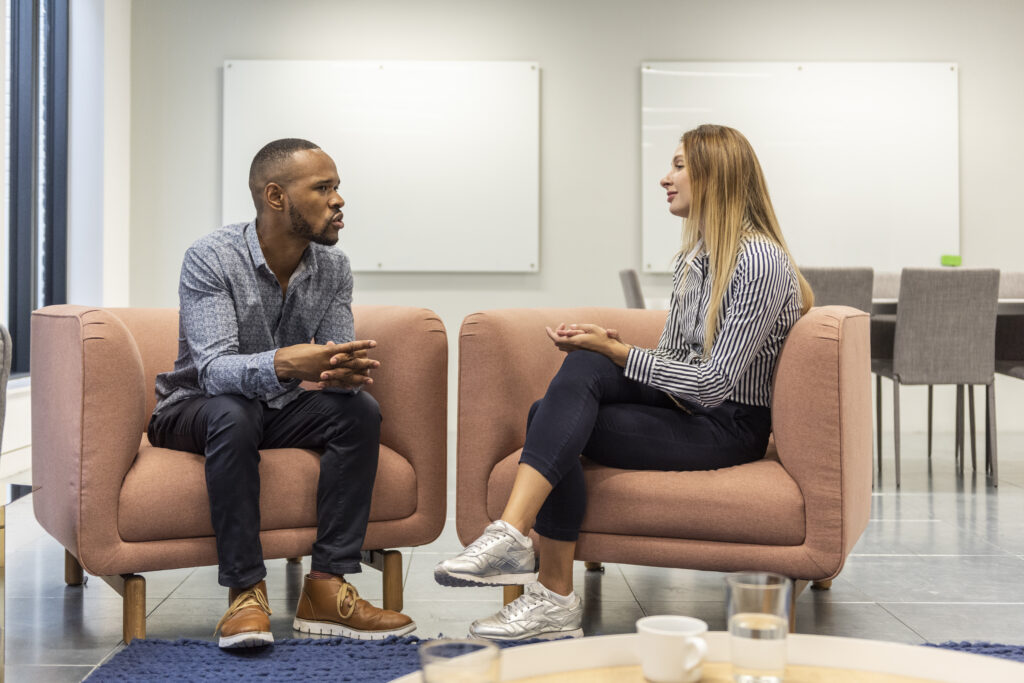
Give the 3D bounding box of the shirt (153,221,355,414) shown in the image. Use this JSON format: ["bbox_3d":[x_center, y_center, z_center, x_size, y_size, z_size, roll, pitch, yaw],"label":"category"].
[{"bbox_3d":[-0.630,-0.055,2.910,0.440,0.460,0.450,-1,2,-30],"label":"shirt"}]

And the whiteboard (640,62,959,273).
[{"bbox_3d":[1.639,-0.992,6.790,1.800,1.200,0.030,0,2,0],"label":"whiteboard"}]

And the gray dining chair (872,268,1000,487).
[{"bbox_3d":[1.755,0.147,5.020,0.420,0.880,0.540,0,2,0],"label":"gray dining chair"}]

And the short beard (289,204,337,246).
[{"bbox_3d":[-0.441,-0.263,2.710,0.090,0.100,0.135,1,2,24],"label":"short beard"}]

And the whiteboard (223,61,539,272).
[{"bbox_3d":[-0.745,-0.997,6.790,1.800,1.200,0.030,0,2,0],"label":"whiteboard"}]

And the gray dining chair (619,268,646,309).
[{"bbox_3d":[0.770,0.137,5.320,0.540,0.880,0.420,0,2,0],"label":"gray dining chair"}]

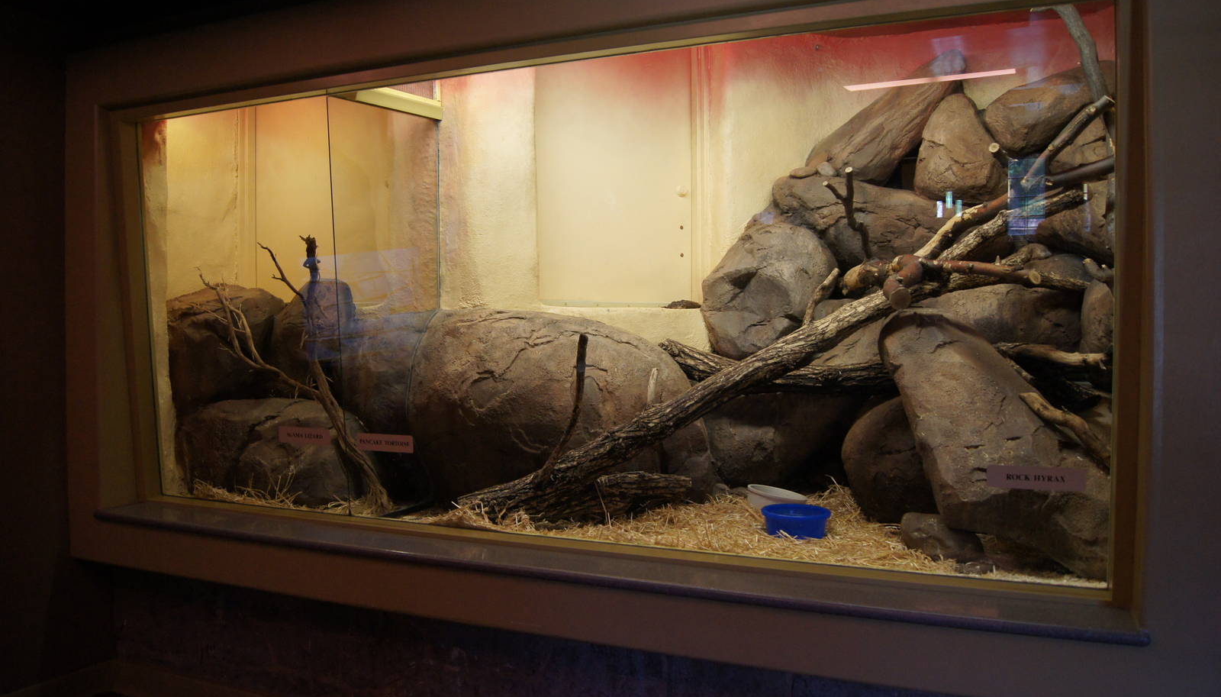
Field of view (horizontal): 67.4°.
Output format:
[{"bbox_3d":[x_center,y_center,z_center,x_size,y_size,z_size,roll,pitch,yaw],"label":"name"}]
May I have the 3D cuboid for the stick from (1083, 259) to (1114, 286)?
[{"bbox_3d":[1.553,-0.237,2.865,0.180,0.100,0.090,1,1,24],"label":"stick"}]

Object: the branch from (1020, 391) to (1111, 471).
[{"bbox_3d":[1.336,0.237,2.622,0.080,0.090,0.422,25,19,-37],"label":"branch"}]

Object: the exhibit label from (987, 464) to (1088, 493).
[{"bbox_3d":[1.164,0.355,2.503,0.249,0.063,0.005,1,5,24],"label":"exhibit label"}]

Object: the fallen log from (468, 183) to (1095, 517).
[{"bbox_3d":[0.452,-0.049,3.263,2.414,0.440,0.280,-29,-10,11],"label":"fallen log"}]

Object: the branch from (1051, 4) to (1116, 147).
[{"bbox_3d":[1.492,-0.838,2.827,0.100,0.561,0.090,-19,6,23],"label":"branch"}]

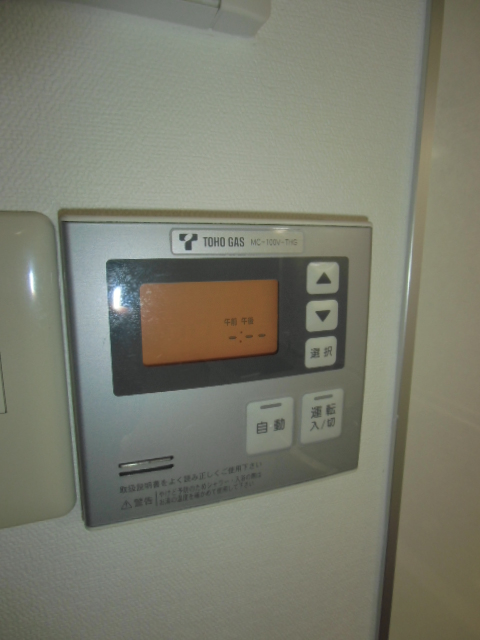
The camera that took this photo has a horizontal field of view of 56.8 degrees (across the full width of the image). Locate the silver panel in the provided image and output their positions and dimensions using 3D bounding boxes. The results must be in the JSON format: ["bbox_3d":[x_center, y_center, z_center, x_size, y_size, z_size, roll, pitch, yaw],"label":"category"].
[{"bbox_3d":[-0.004,0.018,0.193,0.127,0.120,0.016,-4,11,-20],"label":"silver panel"}]

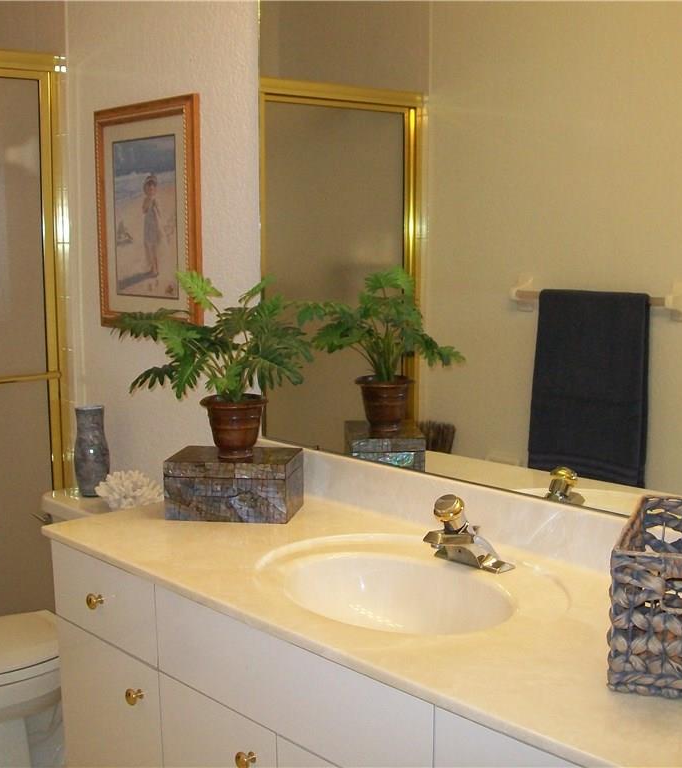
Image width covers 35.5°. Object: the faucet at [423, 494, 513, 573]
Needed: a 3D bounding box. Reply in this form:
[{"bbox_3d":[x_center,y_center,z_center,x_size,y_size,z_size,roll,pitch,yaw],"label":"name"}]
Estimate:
[{"bbox_3d":[0.208,0.254,1.847,0.149,0.126,0.150,-7,11,-42],"label":"faucet"}]

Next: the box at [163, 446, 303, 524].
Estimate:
[{"bbox_3d":[-0.220,0.208,2.218,0.252,0.120,0.162,1,8,9],"label":"box"}]

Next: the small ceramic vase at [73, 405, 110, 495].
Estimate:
[{"bbox_3d":[-0.674,0.180,2.857,0.096,0.239,0.096,0,8,5],"label":"small ceramic vase"}]

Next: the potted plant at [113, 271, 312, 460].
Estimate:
[{"bbox_3d":[-0.257,-0.039,2.188,0.394,0.380,0.370,0,8,5],"label":"potted plant"}]

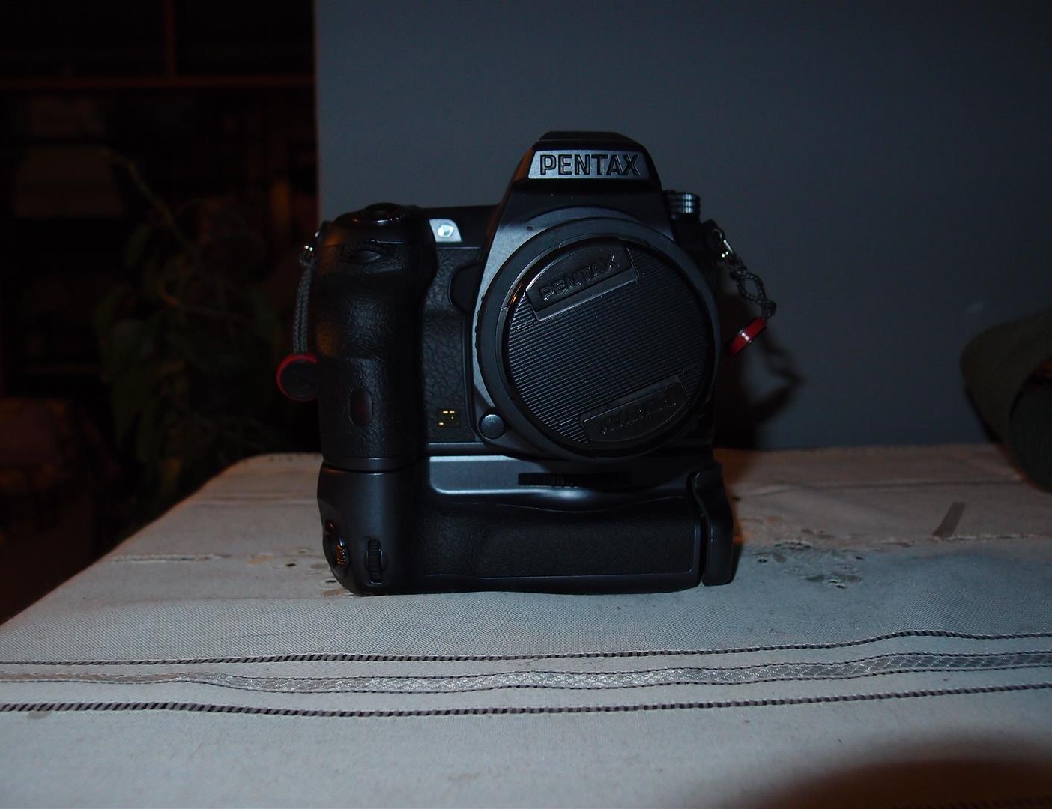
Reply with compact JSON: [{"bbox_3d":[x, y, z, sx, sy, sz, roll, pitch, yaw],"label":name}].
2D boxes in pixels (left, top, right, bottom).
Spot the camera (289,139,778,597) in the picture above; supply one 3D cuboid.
[{"bbox_3d":[0.001,-0.015,0.263,0.142,0.139,0.105,-1,8,-3],"label":"camera"}]

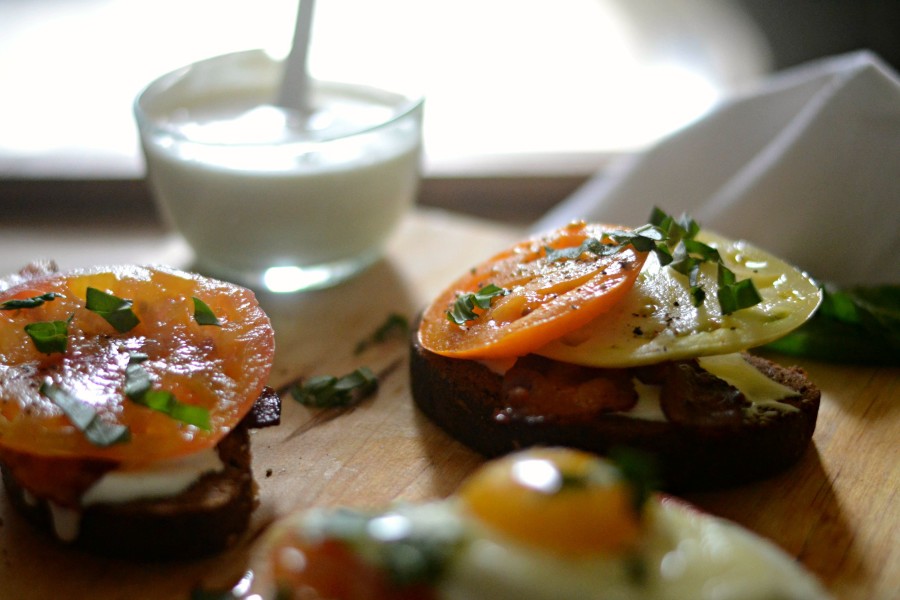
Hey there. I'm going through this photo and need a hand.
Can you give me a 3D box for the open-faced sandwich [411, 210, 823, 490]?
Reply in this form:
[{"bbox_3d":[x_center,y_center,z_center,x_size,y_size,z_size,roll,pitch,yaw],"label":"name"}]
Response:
[{"bbox_3d":[0.049,0.013,0.560,0.122,0.047,0.092,2,25,5],"label":"open-faced sandwich"}]

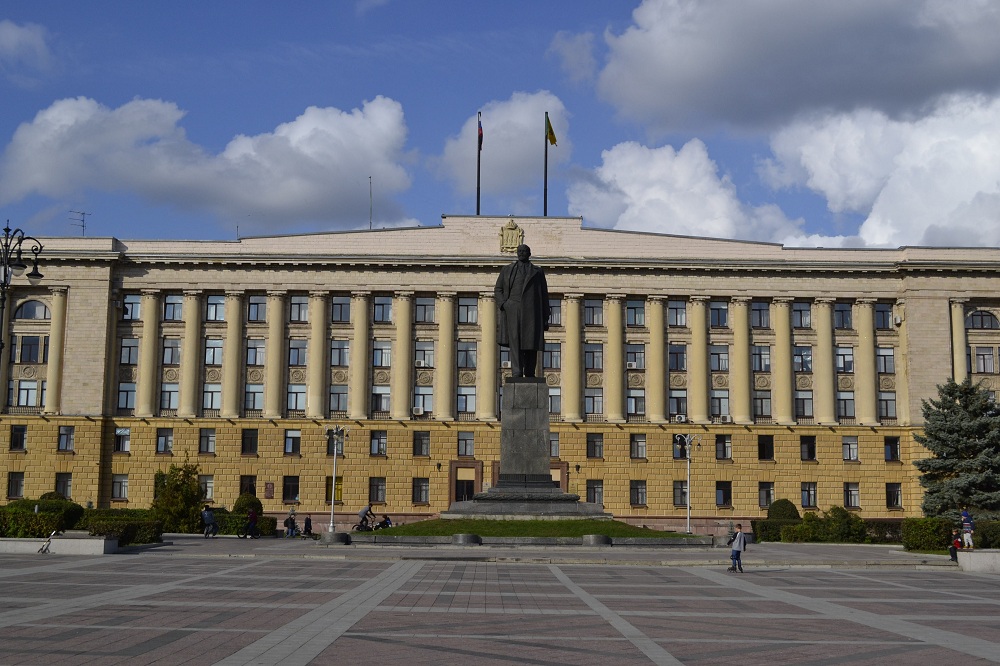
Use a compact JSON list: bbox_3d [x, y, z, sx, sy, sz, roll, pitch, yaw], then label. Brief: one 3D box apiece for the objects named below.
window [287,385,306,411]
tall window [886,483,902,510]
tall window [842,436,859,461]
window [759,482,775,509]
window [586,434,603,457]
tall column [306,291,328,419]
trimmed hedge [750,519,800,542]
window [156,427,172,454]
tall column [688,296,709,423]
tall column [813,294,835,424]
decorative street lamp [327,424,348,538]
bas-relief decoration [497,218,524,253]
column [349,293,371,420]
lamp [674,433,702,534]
[{"bbox_3d":[-17.646,5.621,101.472,1.510,2.260,0.250,1,-8,-1],"label":"window"},{"bbox_3d":[31.165,12.900,92.204,1.188,1.944,0.250,1,-8,0],"label":"tall window"},{"bbox_3d":[30.002,9.909,99.796,1.289,2.064,0.200,1,-8,-1],"label":"tall window"},{"bbox_3d":[21.693,13.106,94.766,1.312,2.007,0.250,1,-8,-1],"label":"window"},{"bbox_3d":[7.557,8.943,92.562,1.270,1.921,0.250,1,-8,0],"label":"window"},{"bbox_3d":[-15.020,1.825,95.877,1.600,10.500,1.500,1,-8,-1],"label":"tall column"},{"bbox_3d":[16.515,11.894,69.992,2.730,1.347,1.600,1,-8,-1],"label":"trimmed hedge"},{"bbox_3d":[-27.865,8.979,97.060,1.279,1.974,0.250,0,-8,0],"label":"window"},{"bbox_3d":[17.232,2.294,100.810,1.700,11.104,1.700,1,-8,-1],"label":"tall column"},{"bbox_3d":[26.884,2.354,96.319,1.600,10.500,1.500,1,-8,-1],"label":"tall column"},{"bbox_3d":[-10.483,9.304,74.003,1.586,6.928,1.586,1,-8,-1],"label":"decorative street lamp"},{"bbox_3d":[0.985,-8.052,97.306,2.100,2.850,0.300,1,-8,-1],"label":"bas-relief decoration"},{"bbox_3d":[-12.074,1.986,100.936,1.620,11.189,1.620,1,-8,-1],"label":"column"},{"bbox_3d":[11.993,9.671,74.003,1.650,6.578,1.650,1,-8,-1],"label":"lamp"}]

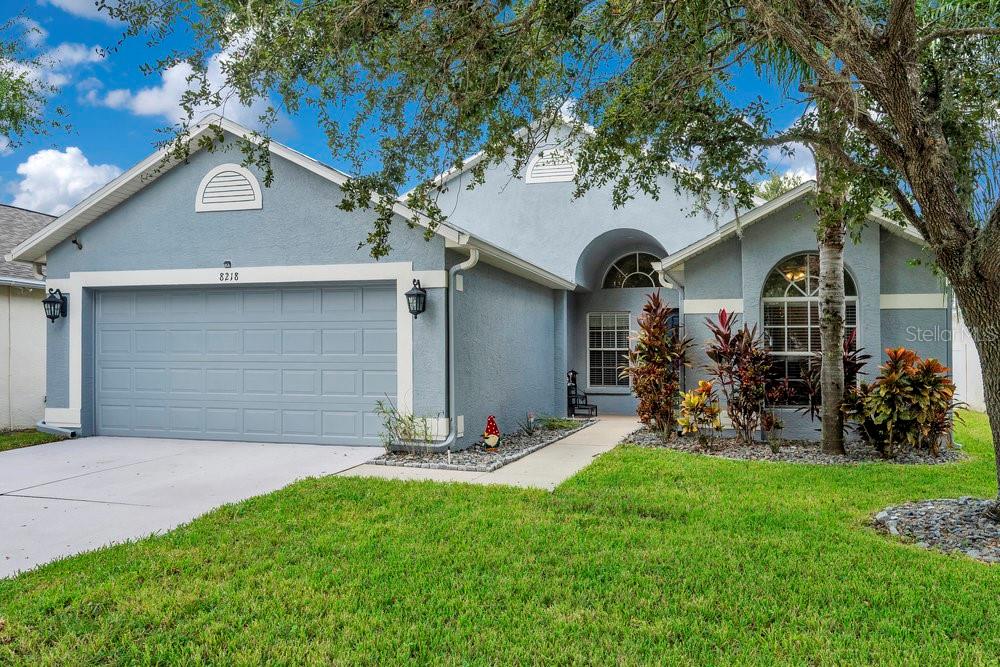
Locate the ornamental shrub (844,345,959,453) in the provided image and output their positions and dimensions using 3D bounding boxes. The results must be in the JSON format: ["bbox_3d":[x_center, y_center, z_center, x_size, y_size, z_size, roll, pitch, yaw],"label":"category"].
[{"bbox_3d":[5.200,0.870,9.450,1.430,1.380,1.200,0,-1,15],"label":"ornamental shrub"}]

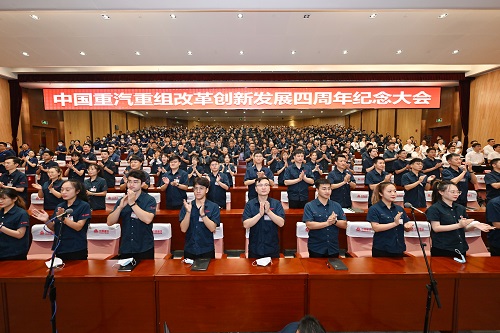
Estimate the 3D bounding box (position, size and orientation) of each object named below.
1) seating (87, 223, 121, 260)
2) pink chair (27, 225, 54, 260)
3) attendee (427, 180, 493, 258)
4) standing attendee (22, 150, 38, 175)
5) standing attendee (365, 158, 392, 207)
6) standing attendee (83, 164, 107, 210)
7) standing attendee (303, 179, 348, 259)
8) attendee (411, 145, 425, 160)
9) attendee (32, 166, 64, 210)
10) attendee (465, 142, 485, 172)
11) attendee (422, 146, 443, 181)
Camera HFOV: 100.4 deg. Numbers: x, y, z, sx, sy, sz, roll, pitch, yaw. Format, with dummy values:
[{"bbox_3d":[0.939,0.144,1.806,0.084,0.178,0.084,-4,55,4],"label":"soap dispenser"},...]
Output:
[{"bbox_3d":[-2.154,1.338,2.879,0.580,0.970,0.600,-1,5,0],"label":"seating"},{"bbox_3d":[-3.154,1.354,3.025,0.600,0.920,0.620,0,4,0],"label":"pink chair"},{"bbox_3d":[2.374,0.996,2.465,0.520,1.660,0.480,-1,5,-8],"label":"attendee"},{"bbox_3d":[-7.235,0.244,6.935,0.470,1.580,0.400,0,4,-2],"label":"standing attendee"},{"bbox_3d":[2.301,0.697,3.768,0.520,1.720,0.450,-1,5,0],"label":"standing attendee"},{"bbox_3d":[-2.976,0.758,4.065,0.460,1.590,0.400,0,4,-2],"label":"standing attendee"},{"bbox_3d":[0.919,0.972,2.596,0.520,1.710,0.420,-1,4,-7],"label":"standing attendee"},{"bbox_3d":[6.154,-0.110,7.650,0.520,1.280,0.600,-1,5,0],"label":"attendee"},{"bbox_3d":[-3.779,0.771,4.066,0.500,1.570,0.420,0,4,-2],"label":"attendee"},{"bbox_3d":[6.189,0.009,5.750,0.520,1.280,0.600,-1,5,0],"label":"attendee"},{"bbox_3d":[4.794,0.393,5.502,0.520,1.750,0.420,0,4,0],"label":"attendee"}]

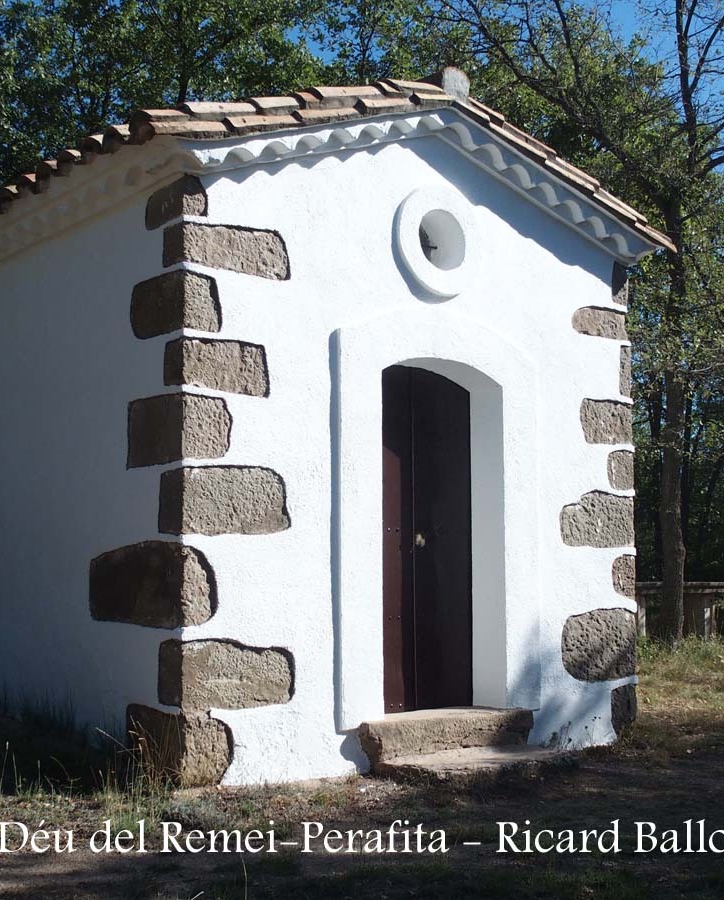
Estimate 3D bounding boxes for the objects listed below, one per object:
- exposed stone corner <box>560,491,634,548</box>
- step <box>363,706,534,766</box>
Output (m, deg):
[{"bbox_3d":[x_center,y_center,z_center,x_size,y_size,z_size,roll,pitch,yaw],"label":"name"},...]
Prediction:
[{"bbox_3d":[1.472,0.464,8.752,0.716,0.374,0.266,4,-7,-38],"label":"exposed stone corner"},{"bbox_3d":[0.444,1.728,8.104,1.274,0.224,0.469,3,-6,-38],"label":"step"}]

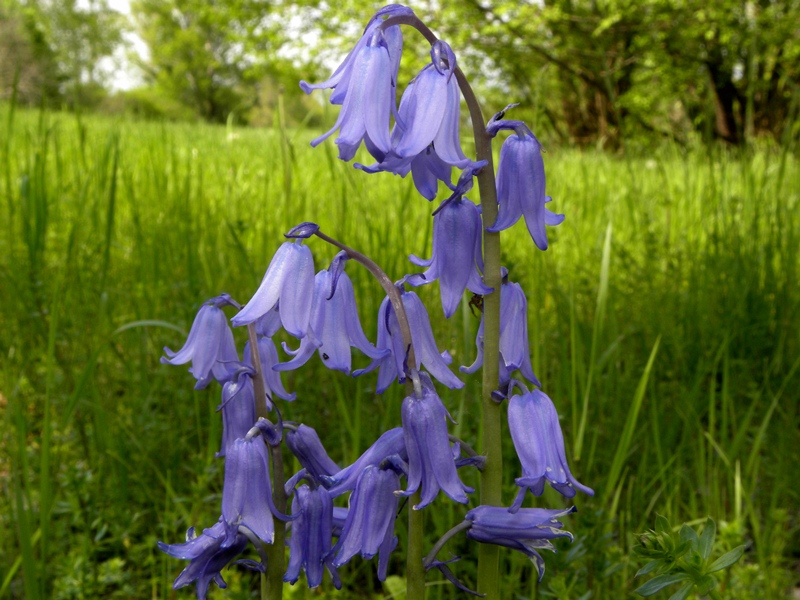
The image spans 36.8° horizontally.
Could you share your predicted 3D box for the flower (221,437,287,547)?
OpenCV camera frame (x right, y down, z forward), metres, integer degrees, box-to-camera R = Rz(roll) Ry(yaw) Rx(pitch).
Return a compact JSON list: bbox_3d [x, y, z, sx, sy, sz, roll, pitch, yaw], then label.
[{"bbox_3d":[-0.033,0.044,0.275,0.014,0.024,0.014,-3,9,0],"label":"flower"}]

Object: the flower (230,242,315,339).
[{"bbox_3d":[-0.029,-0.002,0.272,0.017,0.022,0.016,12,9,-2],"label":"flower"}]

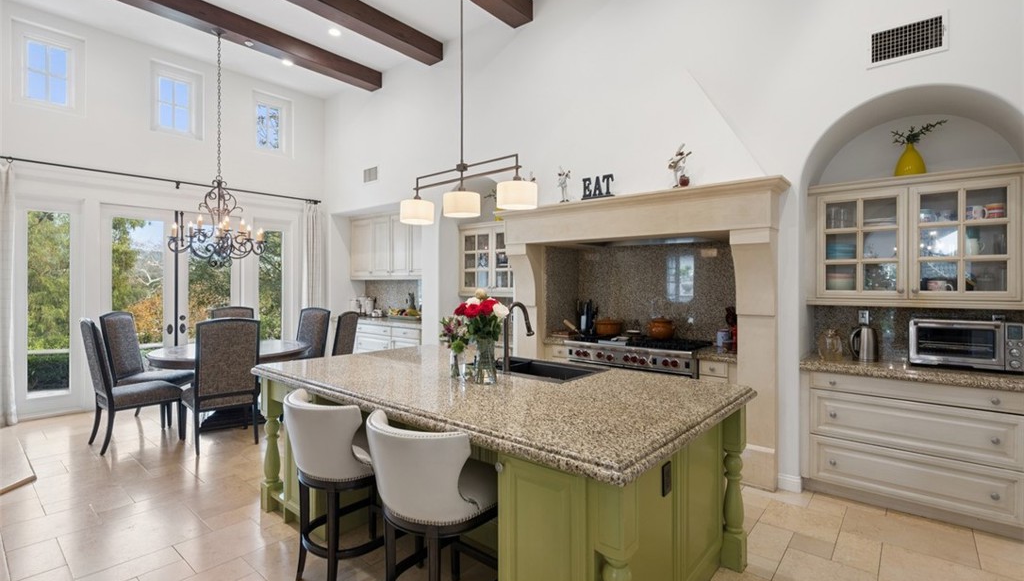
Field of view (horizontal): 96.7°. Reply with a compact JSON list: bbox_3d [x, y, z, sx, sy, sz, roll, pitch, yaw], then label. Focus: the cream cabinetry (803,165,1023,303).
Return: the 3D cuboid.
[{"bbox_3d":[2.796,-0.333,3.213,1.150,0.891,0.330,1,1,41],"label":"cream cabinetry"}]

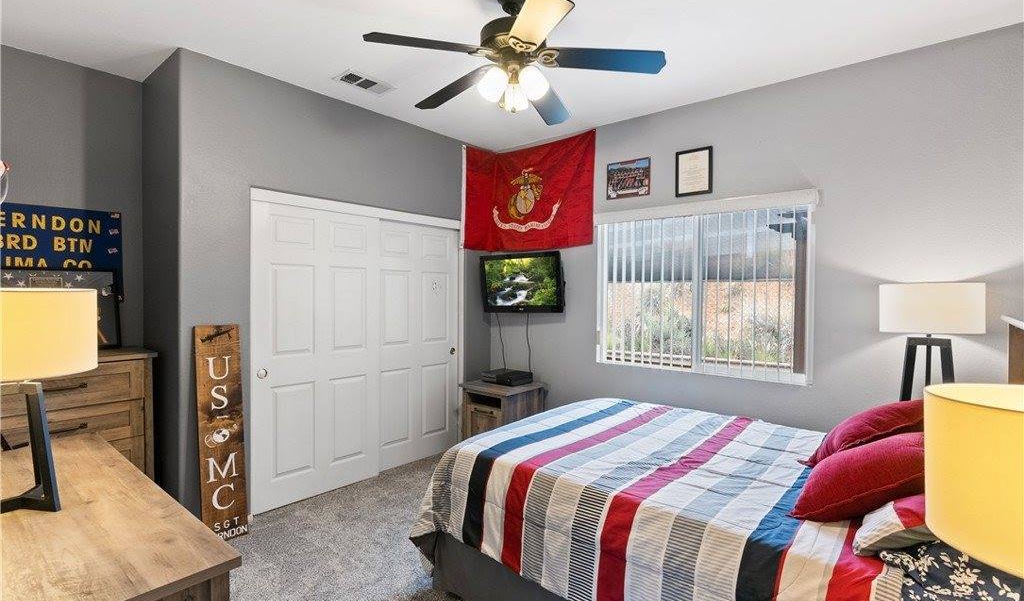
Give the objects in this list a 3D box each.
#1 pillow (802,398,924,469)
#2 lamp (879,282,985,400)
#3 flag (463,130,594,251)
[{"bbox_3d":[1.505,0.562,2.079,0.450,0.170,0.450,0,-33,-50],"label":"pillow"},{"bbox_3d":[2.095,0.239,2.430,0.400,0.650,0.400,1,1,40],"label":"lamp"},{"bbox_3d":[0.113,-0.926,4.132,1.110,0.920,0.410,1,1,33],"label":"flag"}]

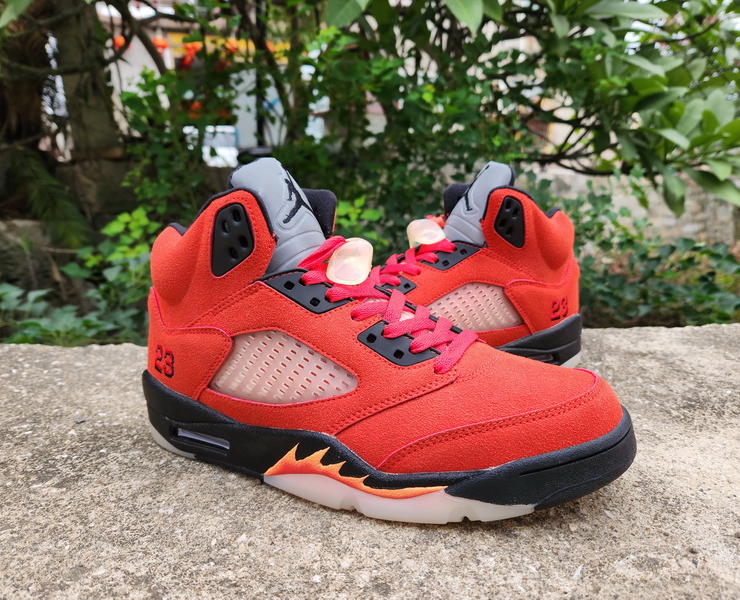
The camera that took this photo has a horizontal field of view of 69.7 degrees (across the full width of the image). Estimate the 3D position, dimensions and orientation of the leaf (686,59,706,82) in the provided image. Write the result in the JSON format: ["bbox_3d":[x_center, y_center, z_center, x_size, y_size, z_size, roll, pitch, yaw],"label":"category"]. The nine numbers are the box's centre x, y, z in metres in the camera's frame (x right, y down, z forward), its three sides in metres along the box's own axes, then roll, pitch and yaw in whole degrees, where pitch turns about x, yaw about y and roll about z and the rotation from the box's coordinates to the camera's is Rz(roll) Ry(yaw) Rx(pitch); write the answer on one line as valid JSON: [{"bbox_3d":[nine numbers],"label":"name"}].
[{"bbox_3d":[0.860,-0.605,1.400,0.050,0.068,0.025,6,23,30],"label":"leaf"}]

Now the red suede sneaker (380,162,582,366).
[{"bbox_3d":[0.038,-0.024,0.464,0.301,0.178,0.112,-2,12,-7],"label":"red suede sneaker"}]

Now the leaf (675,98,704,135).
[{"bbox_3d":[0.781,-0.446,1.300,0.050,0.105,0.025,27,28,21],"label":"leaf"}]

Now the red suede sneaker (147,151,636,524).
[{"bbox_3d":[0.002,0.008,0.307,0.301,0.178,0.112,3,12,19],"label":"red suede sneaker"}]

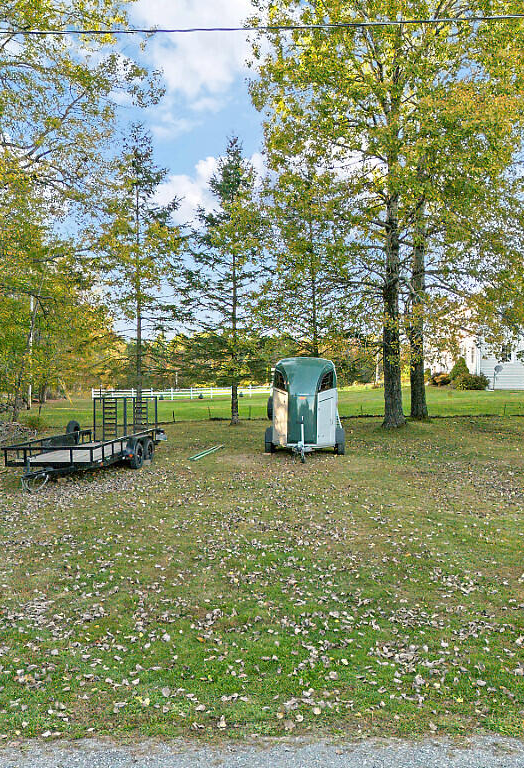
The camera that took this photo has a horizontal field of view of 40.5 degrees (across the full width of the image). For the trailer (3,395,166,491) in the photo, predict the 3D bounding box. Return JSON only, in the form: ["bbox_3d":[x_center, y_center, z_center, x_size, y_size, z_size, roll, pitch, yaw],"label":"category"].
[{"bbox_3d":[-4.130,1.190,16.300,2.300,1.670,6.200,0,0,6],"label":"trailer"}]

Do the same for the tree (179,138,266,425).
[{"bbox_3d":[-1.750,-5.050,34.800,4.600,14.100,4.600,0,0,0],"label":"tree"}]

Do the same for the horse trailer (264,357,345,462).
[{"bbox_3d":[1.180,0.650,19.900,2.220,2.740,4.100,0,0,7],"label":"horse trailer"}]

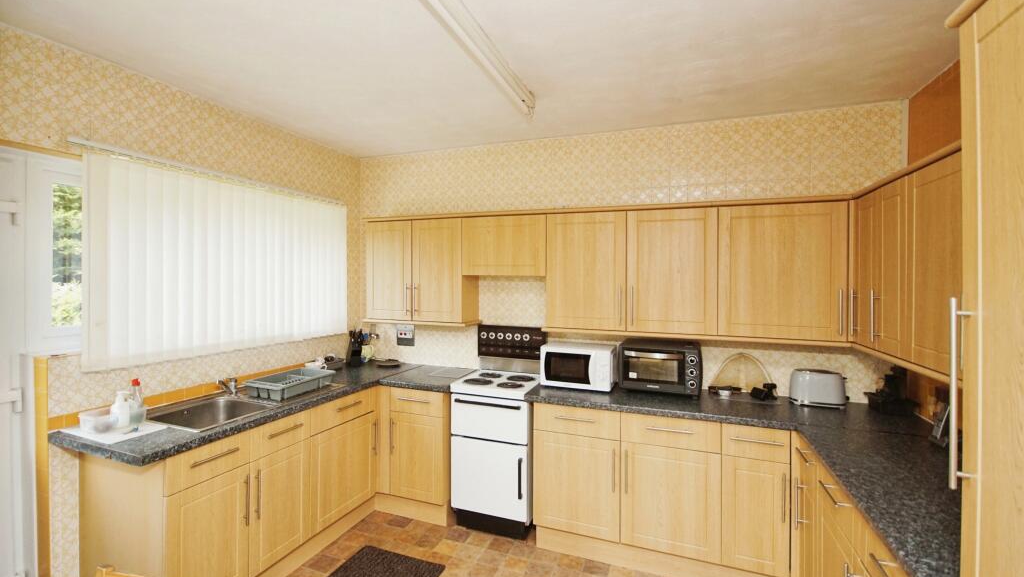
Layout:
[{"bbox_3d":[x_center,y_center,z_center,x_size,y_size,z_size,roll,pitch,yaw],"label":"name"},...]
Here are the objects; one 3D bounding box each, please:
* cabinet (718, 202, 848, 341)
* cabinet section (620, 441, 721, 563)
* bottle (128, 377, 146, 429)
[{"bbox_3d":[1.496,-0.094,2.583,0.610,0.720,0.310,1,1,21],"label":"cabinet"},{"bbox_3d":[0.929,1.115,2.670,0.504,0.564,0.570,1,1,21],"label":"cabinet section"},{"bbox_3d":[-1.696,0.520,2.055,0.066,0.210,0.050,-1,2,-39],"label":"bottle"}]

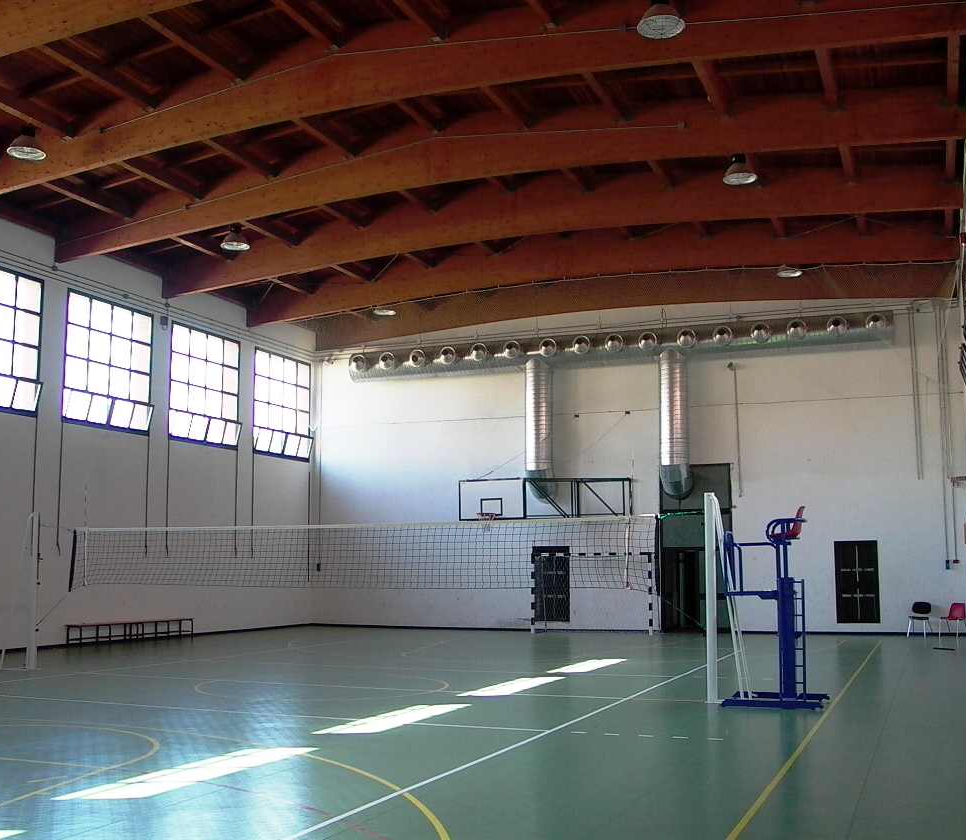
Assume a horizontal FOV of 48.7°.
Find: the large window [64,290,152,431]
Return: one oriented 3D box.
[{"bbox_3d":[-8.722,-1.301,25.005,0.150,3.010,2.930,-4,-9,22],"label":"large window"}]

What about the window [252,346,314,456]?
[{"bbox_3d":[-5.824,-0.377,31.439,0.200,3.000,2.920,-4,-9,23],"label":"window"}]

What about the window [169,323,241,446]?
[{"bbox_3d":[-7.349,-0.849,28.341,0.150,3.010,2.930,-4,-9,22],"label":"window"}]

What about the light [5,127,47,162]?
[{"bbox_3d":[-7.658,-4.700,17.973,0.620,0.520,0.620,-4,-9,23],"label":"light"}]

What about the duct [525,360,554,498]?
[{"bbox_3d":[1.602,0.316,29.863,0.780,4.050,0.860,-3,-9,21],"label":"duct"}]

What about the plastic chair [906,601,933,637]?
[{"bbox_3d":[10.394,4.769,25.425,0.500,0.820,0.520,-8,-11,44],"label":"plastic chair"}]

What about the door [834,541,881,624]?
[{"bbox_3d":[9.347,4.056,26.681,1.050,2.060,0.090,-3,-9,21],"label":"door"}]

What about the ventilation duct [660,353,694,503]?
[{"bbox_3d":[5.088,0.155,28.233,0.800,3.950,0.950,-4,-9,23],"label":"ventilation duct"}]

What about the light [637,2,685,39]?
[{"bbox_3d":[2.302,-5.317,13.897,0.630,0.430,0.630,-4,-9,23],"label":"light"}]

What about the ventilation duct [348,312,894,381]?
[{"bbox_3d":[3.093,-1.923,29.204,15.300,0.900,1.000,-4,-9,23],"label":"ventilation duct"}]

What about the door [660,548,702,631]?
[{"bbox_3d":[5.246,4.522,28.311,1.100,2.200,0.100,-3,-9,21],"label":"door"}]

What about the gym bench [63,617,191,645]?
[{"bbox_3d":[-8.109,4.951,24.903,0.380,0.450,4.000,-4,-9,22],"label":"gym bench"}]

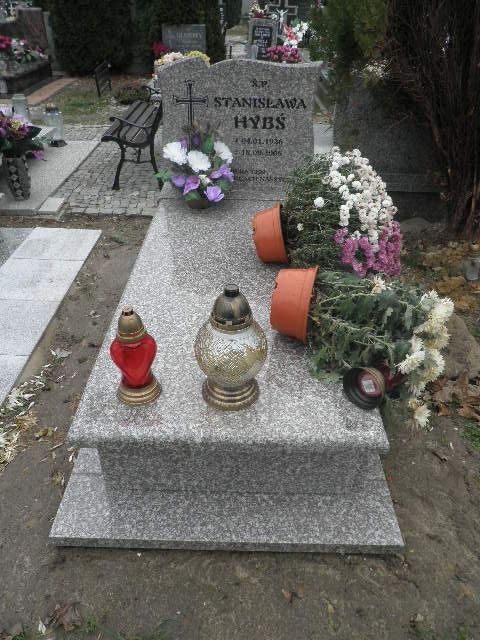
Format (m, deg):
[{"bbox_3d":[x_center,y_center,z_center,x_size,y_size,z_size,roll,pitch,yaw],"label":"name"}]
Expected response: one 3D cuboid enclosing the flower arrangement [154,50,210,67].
[{"bbox_3d":[-0.637,-2.834,5.598,0.621,0.330,0.369,1,36,0],"label":"flower arrangement"}]

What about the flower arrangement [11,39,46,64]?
[{"bbox_3d":[-2.801,-3.557,6.577,0.456,0.281,0.330,1,36,0],"label":"flower arrangement"}]

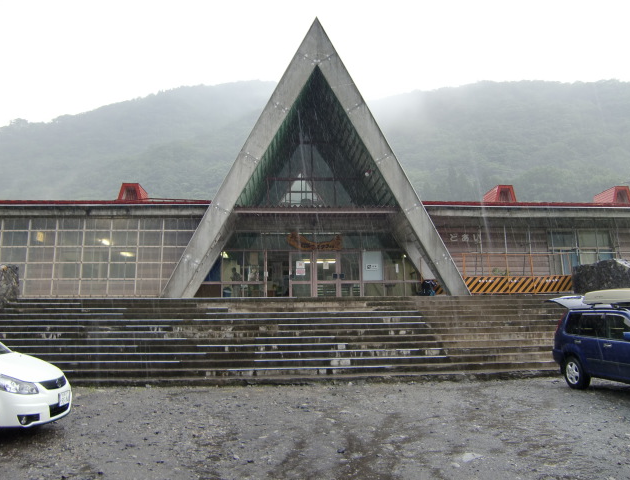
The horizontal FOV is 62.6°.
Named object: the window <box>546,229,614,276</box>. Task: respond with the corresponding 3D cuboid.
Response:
[{"bbox_3d":[10.681,0.515,20.776,2.800,1.943,0.150,0,-11,-5],"label":"window"}]

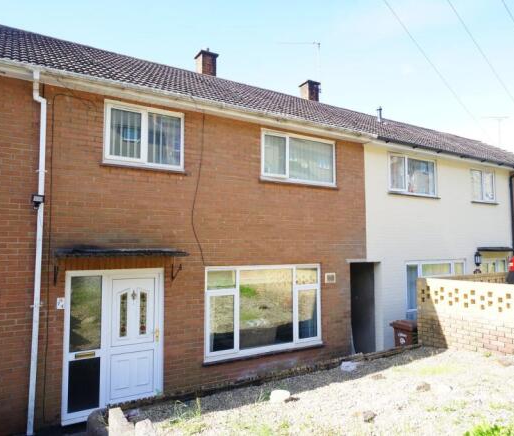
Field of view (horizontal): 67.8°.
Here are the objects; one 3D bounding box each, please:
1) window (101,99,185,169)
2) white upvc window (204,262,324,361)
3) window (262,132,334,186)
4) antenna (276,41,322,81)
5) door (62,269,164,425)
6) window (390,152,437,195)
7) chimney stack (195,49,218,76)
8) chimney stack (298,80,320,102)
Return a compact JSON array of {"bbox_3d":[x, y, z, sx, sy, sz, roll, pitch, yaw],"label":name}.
[{"bbox_3d":[-1.773,-1.283,6.108,1.263,0.975,0.100,2,-5,-31],"label":"window"},{"bbox_3d":[0.198,1.665,7.048,2.492,1.575,0.100,2,-5,-31],"label":"white upvc window"},{"bbox_3d":[0.868,-1.164,7.664,1.838,0.971,0.100,2,-5,-31],"label":"window"},{"bbox_3d":[1.427,-5.269,13.004,1.502,1.449,0.300,0,-4,0],"label":"antenna"},{"bbox_3d":[-2.085,1.819,5.684,1.408,2.083,0.100,2,-5,-31],"label":"door"},{"bbox_3d":[3.850,-1.047,9.423,1.798,0.935,0.100,2,-5,-31],"label":"window"},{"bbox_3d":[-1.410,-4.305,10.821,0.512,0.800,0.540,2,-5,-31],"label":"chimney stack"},{"bbox_3d":[1.759,-4.096,12.683,0.500,0.640,0.540,2,-5,-31],"label":"chimney stack"}]

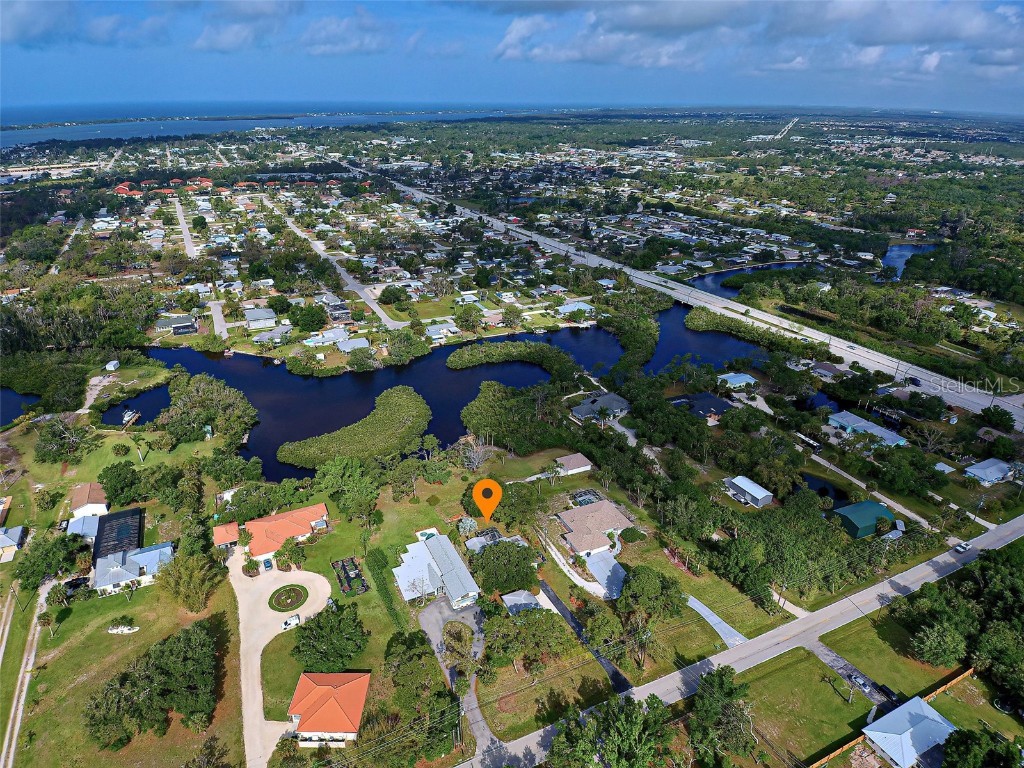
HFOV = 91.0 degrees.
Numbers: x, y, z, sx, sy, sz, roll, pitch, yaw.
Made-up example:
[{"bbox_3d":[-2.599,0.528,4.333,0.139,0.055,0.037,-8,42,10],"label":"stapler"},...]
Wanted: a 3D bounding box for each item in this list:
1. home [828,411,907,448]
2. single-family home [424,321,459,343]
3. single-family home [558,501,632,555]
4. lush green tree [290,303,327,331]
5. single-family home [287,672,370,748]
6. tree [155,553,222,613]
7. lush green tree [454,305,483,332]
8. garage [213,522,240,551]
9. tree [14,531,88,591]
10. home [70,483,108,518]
[{"bbox_3d":[145.520,18.760,206.170,10.610,4.400,24.840,-15,33,-26],"label":"home"},{"bbox_3d":[-39.910,-30.280,292.890,16.740,4.200,15.260,-7,30,-13],"label":"single-family home"},{"bbox_3d":[29.140,48.810,173.750,22.200,5.000,18.000,-13,32,-22],"label":"single-family home"},{"bbox_3d":[-121.080,-39.270,299.230,21.500,13.000,18.000,-12,31,-20],"label":"lush green tree"},{"bbox_3d":[-40.190,70.470,110.530,15.000,5.100,13.280,0,29,-1],"label":"single-family home"},{"bbox_3d":[-93.310,58.010,146.310,16.780,14.560,16.780,0,29,0],"label":"tree"},{"bbox_3d":[-25.870,-38.650,299.040,16.000,13.000,15.000,-2,29,-5],"label":"lush green tree"},{"bbox_3d":[-94.185,49.978,166.245,6.920,4.200,9.080,-14,33,-24],"label":"garage"},{"bbox_3d":[-139.260,53.240,152.480,18.490,13.000,16.810,21,35,32],"label":"tree"},{"bbox_3d":[-140.850,37.700,168.560,9.010,5.100,13.800,-17,33,-28],"label":"home"}]

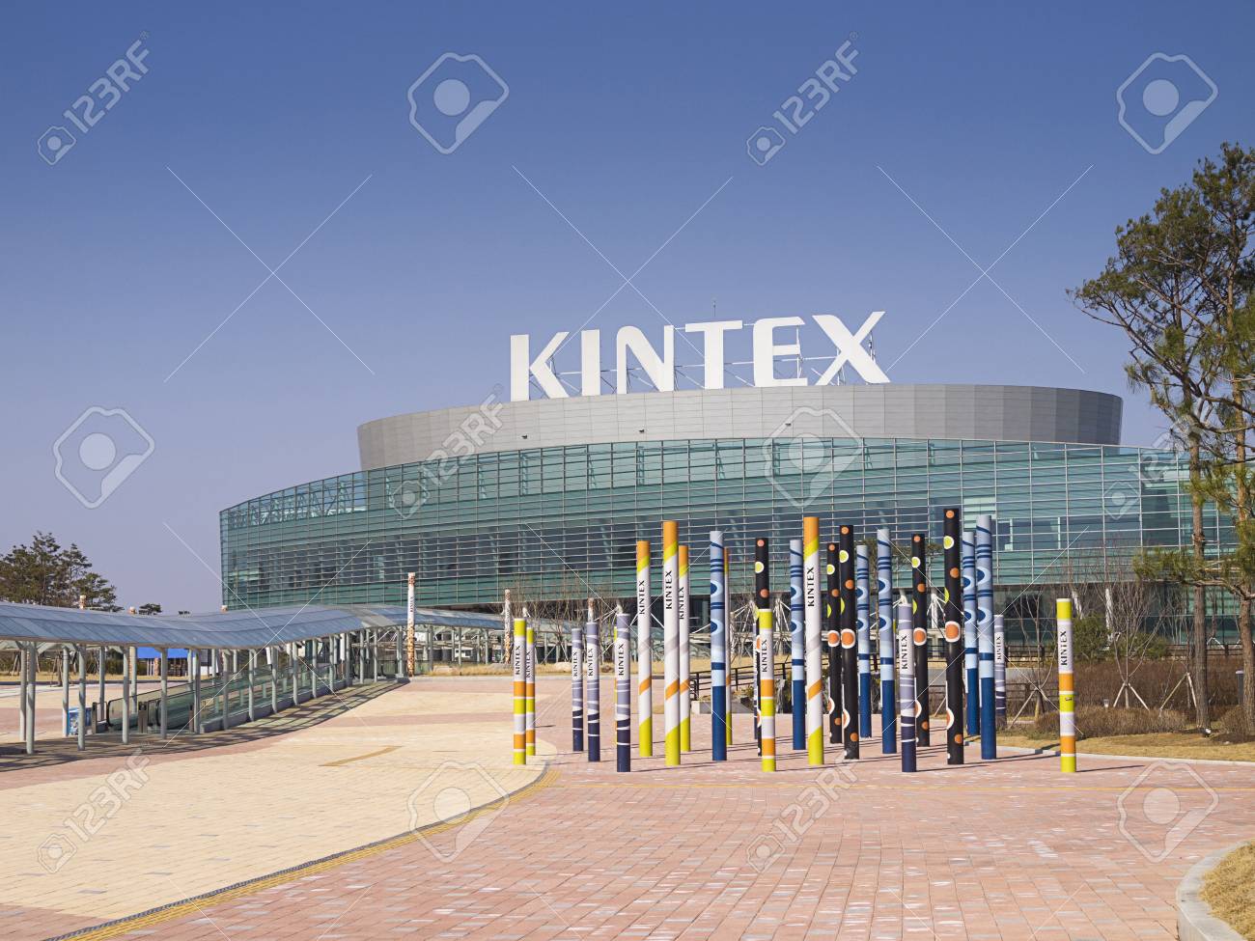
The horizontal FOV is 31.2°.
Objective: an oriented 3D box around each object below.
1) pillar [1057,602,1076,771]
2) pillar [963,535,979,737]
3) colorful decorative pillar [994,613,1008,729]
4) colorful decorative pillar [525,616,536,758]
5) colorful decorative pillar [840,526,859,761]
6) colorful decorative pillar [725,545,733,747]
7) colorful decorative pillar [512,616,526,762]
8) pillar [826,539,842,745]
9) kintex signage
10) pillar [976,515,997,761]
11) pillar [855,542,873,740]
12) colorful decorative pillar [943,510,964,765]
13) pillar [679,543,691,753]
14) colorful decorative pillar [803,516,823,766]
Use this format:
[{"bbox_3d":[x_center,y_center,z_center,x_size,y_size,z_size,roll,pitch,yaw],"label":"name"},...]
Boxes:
[{"bbox_3d":[7.821,3.837,40.095,0.266,3.070,0.266,-1,-5,0],"label":"pillar"},{"bbox_3d":[8.565,4.065,56.014,0.312,5.034,0.312,-1,-5,0],"label":"pillar"},{"bbox_3d":[9.622,5.240,58.014,0.250,3.001,0.250,-3,-6,24],"label":"colorful decorative pillar"},{"bbox_3d":[-2.324,5.237,53.298,0.250,3.001,0.250,-2,-6,12],"label":"colorful decorative pillar"},{"bbox_3d":[4.774,3.690,48.445,0.299,5.001,0.299,-3,-6,20],"label":"colorful decorative pillar"},{"bbox_3d":[2.519,4.527,58.207,0.312,5.117,0.312,-1,-5,0],"label":"colorful decorative pillar"},{"bbox_3d":[-2.301,4.724,47.959,0.260,3.100,0.260,-1,-5,0],"label":"colorful decorative pillar"},{"bbox_3d":[5.203,4.334,56.513,0.299,5.001,0.299,-3,-6,20],"label":"pillar"},{"bbox_3d":[6.620,-10.750,217.290,38.080,6.760,1.000,-2,-6,19],"label":"kintex signage"},{"bbox_3d":[7.456,3.466,46.724,0.312,5.047,0.312,-1,-5,0],"label":"pillar"},{"bbox_3d":[6.321,4.552,59.839,0.312,5.083,0.312,-1,-5,0],"label":"pillar"},{"bbox_3d":[6.381,3.245,44.005,0.312,4.990,0.312,-1,-5,0],"label":"colorful decorative pillar"},{"bbox_3d":[1.360,4.336,54.858,0.299,5.001,0.299,-2,-6,16],"label":"pillar"},{"bbox_3d":[3.781,3.455,45.682,0.299,5.001,0.299,-3,-6,20],"label":"colorful decorative pillar"}]

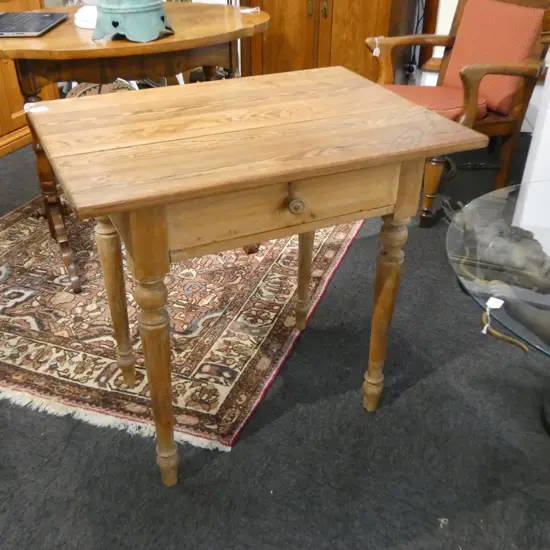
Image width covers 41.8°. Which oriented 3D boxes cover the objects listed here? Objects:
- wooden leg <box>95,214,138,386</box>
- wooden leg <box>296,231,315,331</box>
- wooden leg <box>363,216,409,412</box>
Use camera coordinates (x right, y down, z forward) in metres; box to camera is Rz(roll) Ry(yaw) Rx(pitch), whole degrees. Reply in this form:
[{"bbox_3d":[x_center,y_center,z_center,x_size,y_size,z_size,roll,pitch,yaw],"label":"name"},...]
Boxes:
[{"bbox_3d":[-0.413,0.049,1.872,0.064,0.590,0.064,-13,32,-21],"label":"wooden leg"},{"bbox_3d":[0.089,-0.080,2.093,0.064,0.589,0.064,-13,34,-21],"label":"wooden leg"},{"bbox_3d":[0.266,0.113,1.769,0.064,0.590,0.064,1,32,0],"label":"wooden leg"}]

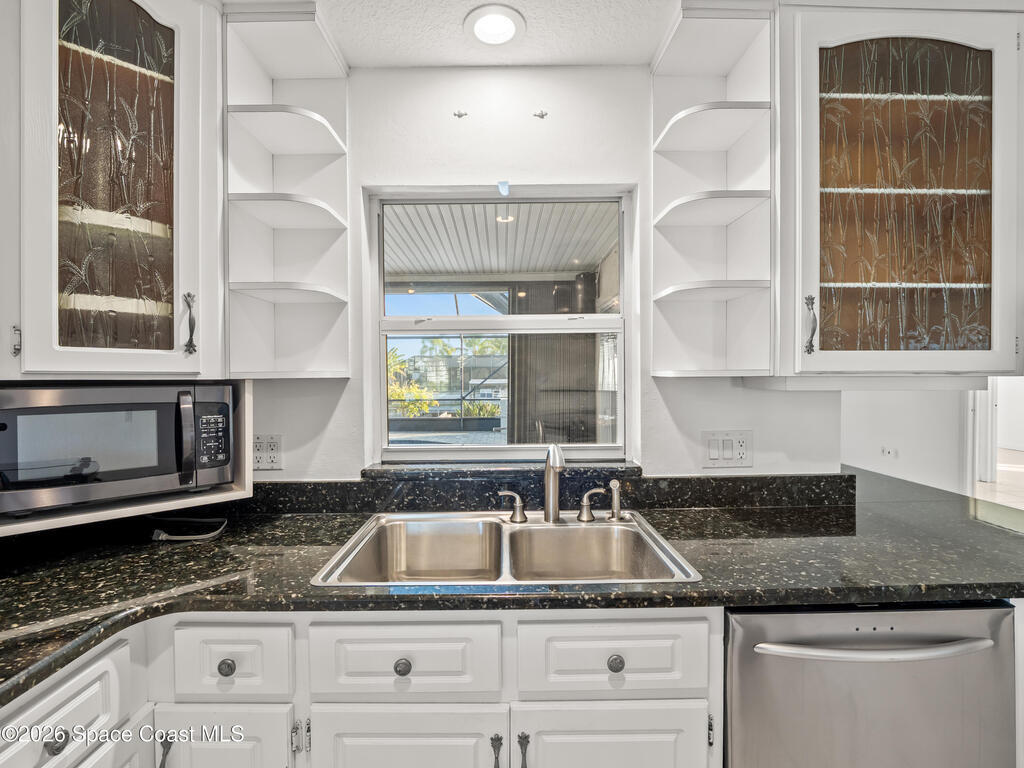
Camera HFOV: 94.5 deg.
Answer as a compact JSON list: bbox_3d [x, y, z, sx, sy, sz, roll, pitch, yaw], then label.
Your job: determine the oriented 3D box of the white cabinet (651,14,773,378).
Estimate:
[{"bbox_3d":[0.596,-0.529,1.442,0.263,1.011,0.274,0,1,0],"label":"white cabinet"}]

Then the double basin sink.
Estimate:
[{"bbox_3d":[-0.008,0.520,1.291,0.856,0.194,0.522,0,1,0],"label":"double basin sink"}]

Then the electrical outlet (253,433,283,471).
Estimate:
[{"bbox_3d":[-0.818,0.228,1.573,0.105,0.124,0.014,0,1,0],"label":"electrical outlet"}]

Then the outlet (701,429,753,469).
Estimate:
[{"bbox_3d":[0.725,0.220,1.586,0.172,0.130,0.014,0,1,0],"label":"outlet"}]

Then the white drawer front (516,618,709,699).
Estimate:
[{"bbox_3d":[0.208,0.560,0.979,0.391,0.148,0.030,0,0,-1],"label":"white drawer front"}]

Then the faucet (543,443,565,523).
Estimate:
[{"bbox_3d":[0.122,0.296,1.377,0.046,0.255,0.221,0,1,0],"label":"faucet"}]

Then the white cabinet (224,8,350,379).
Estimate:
[{"bbox_3d":[-0.667,-0.521,1.431,0.267,1.011,0.274,0,1,0],"label":"white cabinet"}]

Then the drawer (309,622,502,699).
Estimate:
[{"bbox_3d":[-0.225,0.586,1.004,0.406,0.167,0.049,0,1,0],"label":"drawer"}]

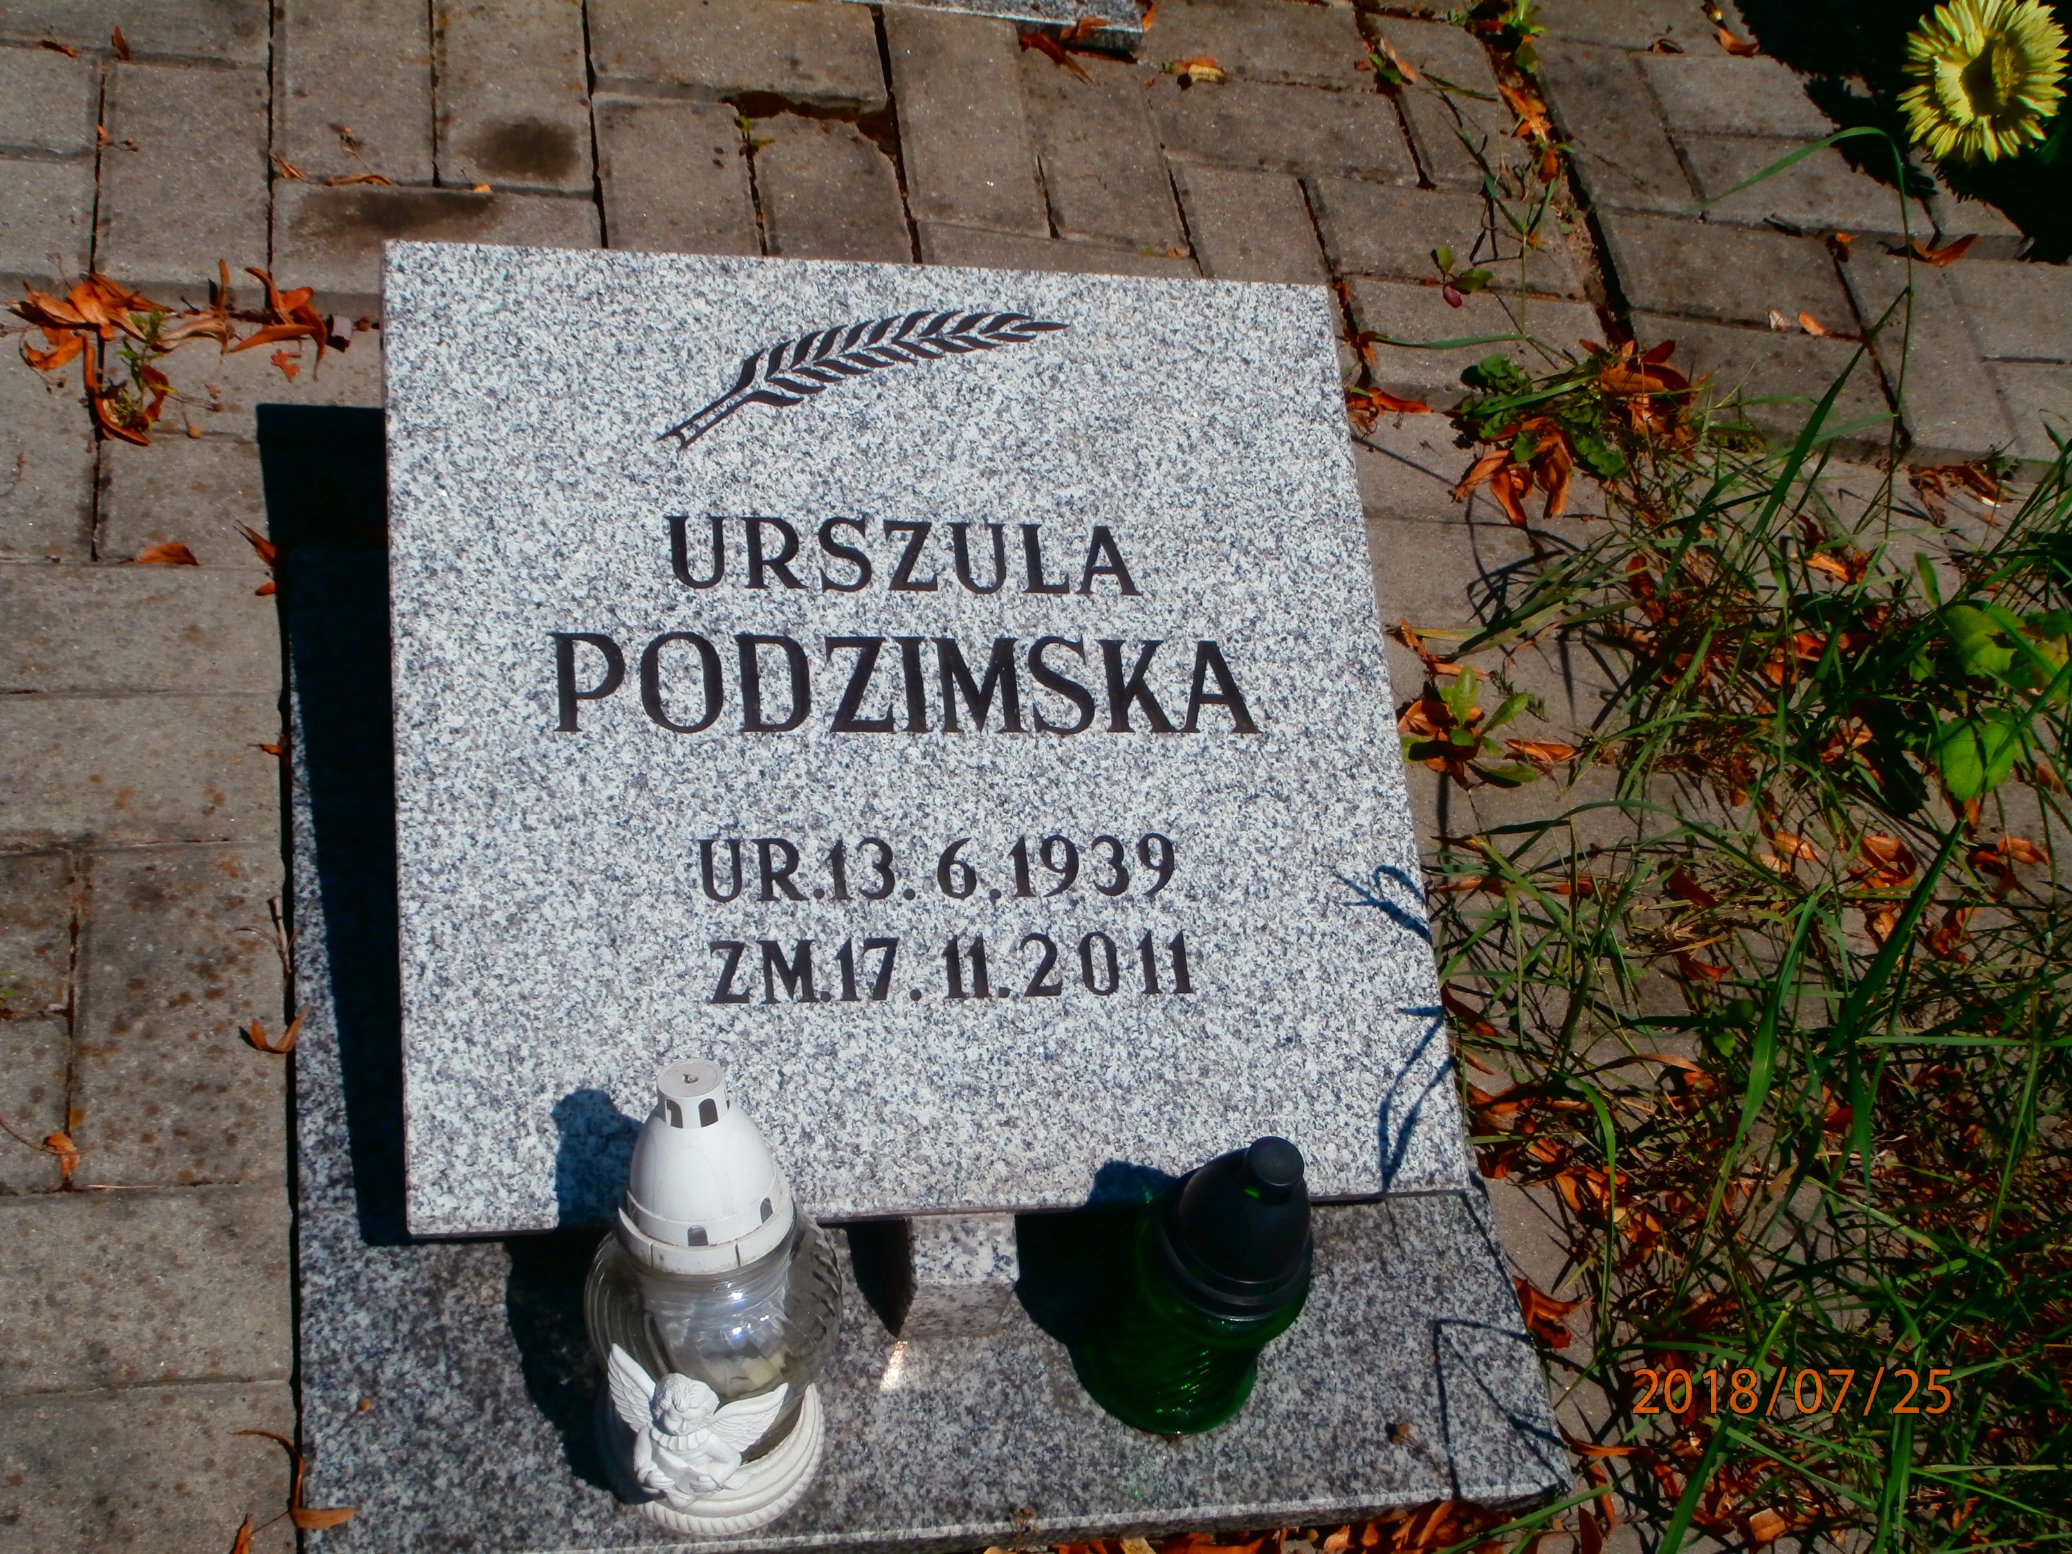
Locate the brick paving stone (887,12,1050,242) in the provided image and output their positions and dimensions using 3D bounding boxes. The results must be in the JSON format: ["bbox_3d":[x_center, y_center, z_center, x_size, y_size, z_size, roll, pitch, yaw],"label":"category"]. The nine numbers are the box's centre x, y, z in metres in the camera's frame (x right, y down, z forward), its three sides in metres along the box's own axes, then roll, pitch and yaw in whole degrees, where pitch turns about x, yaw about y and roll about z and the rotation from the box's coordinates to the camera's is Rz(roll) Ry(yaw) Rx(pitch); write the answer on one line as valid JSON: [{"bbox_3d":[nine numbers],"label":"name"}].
[{"bbox_3d":[-0.058,-0.439,1.984,0.100,0.060,0.200,3,54,-18],"label":"brick paving stone"}]

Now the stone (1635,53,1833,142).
[{"bbox_3d":[0.578,-0.522,2.296,0.200,0.060,0.100,3,51,-17],"label":"stone"}]

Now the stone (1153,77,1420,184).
[{"bbox_3d":[0.172,-0.459,2.085,0.200,0.060,0.100,1,55,-20],"label":"stone"}]

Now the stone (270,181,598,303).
[{"bbox_3d":[-0.376,-0.309,1.765,0.200,0.060,0.100,0,52,-19],"label":"stone"}]

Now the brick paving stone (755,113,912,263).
[{"bbox_3d":[-0.142,-0.355,1.891,0.100,0.060,0.200,1,52,-18],"label":"brick paving stone"}]

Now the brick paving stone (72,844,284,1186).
[{"bbox_3d":[-0.428,0.133,1.412,0.100,0.060,0.200,-1,52,-16],"label":"brick paving stone"}]

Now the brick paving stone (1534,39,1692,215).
[{"bbox_3d":[0.439,-0.493,2.217,0.100,0.060,0.200,1,54,-20],"label":"brick paving stone"}]

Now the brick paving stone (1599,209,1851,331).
[{"bbox_3d":[0.515,-0.360,2.141,0.200,0.060,0.100,4,51,-16],"label":"brick paving stone"}]

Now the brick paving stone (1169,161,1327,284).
[{"bbox_3d":[0.150,-0.331,1.956,0.100,0.060,0.200,2,52,-18],"label":"brick paving stone"}]

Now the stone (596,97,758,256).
[{"bbox_3d":[-0.237,-0.350,1.843,0.100,0.060,0.200,1,53,-17],"label":"stone"}]

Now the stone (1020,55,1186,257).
[{"bbox_3d":[0.034,-0.428,2.011,0.100,0.060,0.200,1,55,-19],"label":"stone"}]

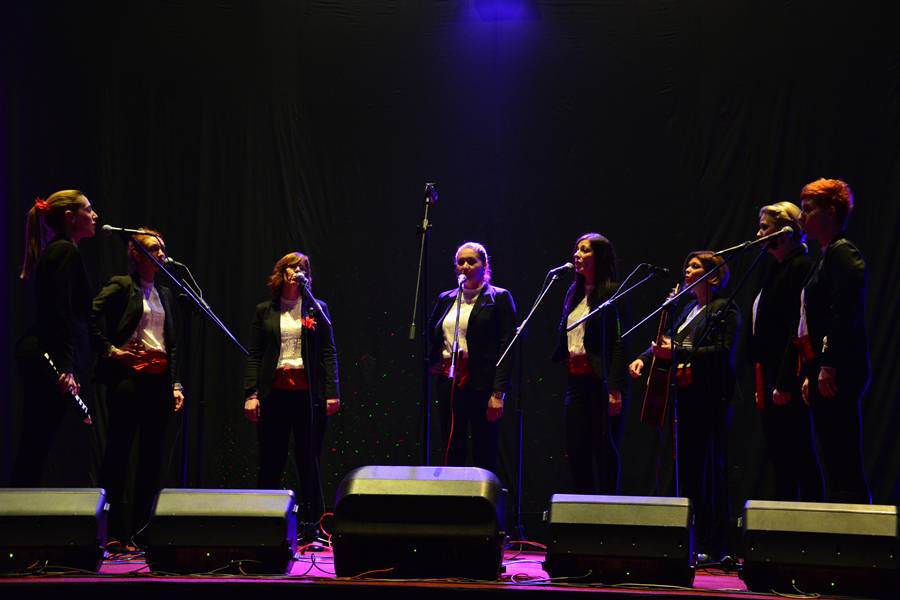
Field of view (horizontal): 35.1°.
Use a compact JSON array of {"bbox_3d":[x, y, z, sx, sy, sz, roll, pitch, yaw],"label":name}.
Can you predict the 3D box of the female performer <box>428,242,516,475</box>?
[{"bbox_3d":[0.129,0.517,7.826,0.490,1.670,0.320,-1,-6,19],"label":"female performer"}]

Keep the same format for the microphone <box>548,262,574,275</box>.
[{"bbox_3d":[0.579,-0.164,7.400,0.180,0.050,0.050,-16,6,-38],"label":"microphone"}]

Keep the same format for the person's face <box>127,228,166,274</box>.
[{"bbox_3d":[-1.597,-0.255,7.500,0.190,0.240,0.165,-2,-6,23],"label":"person's face"}]

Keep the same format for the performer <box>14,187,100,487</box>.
[{"bbox_3d":[-1.837,0.359,6.598,0.380,1.710,0.460,1,-6,-12],"label":"performer"}]

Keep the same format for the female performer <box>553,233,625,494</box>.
[{"bbox_3d":[0.741,0.489,7.641,0.290,1.690,0.440,6,-8,-43],"label":"female performer"}]

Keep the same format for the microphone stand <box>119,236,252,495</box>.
[{"bbox_3d":[-1.261,0.483,6.870,0.620,1.540,0.550,0,-5,0],"label":"microphone stand"}]

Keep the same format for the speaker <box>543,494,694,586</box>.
[{"bbox_3d":[0.680,0.961,5.751,0.620,0.355,0.420,0,-6,6],"label":"speaker"}]

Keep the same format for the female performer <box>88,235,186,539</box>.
[{"bbox_3d":[-1.629,0.473,7.557,0.500,1.680,0.320,5,-7,-38],"label":"female performer"}]

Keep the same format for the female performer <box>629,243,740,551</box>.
[{"bbox_3d":[1.218,0.522,7.403,0.450,1.600,0.500,5,-7,-40],"label":"female performer"}]

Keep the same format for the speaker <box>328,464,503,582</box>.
[{"bbox_3d":[-0.126,0.992,6.401,0.700,0.460,0.450,0,-5,9],"label":"speaker"}]

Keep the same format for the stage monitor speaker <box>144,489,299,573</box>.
[{"bbox_3d":[-0.990,0.994,6.149,0.630,0.360,0.430,1,-6,-5],"label":"stage monitor speaker"}]

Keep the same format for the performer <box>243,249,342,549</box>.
[{"bbox_3d":[-0.891,0.544,7.987,0.540,1.640,0.300,1,-6,-8],"label":"performer"}]

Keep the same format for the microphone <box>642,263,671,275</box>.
[{"bbox_3d":[1.043,-0.162,7.200,0.180,0.050,0.050,9,-9,-37],"label":"microphone"}]

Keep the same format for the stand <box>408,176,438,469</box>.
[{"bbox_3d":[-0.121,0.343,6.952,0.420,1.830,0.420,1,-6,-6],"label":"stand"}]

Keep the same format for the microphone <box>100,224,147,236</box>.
[{"bbox_3d":[-1.519,-0.324,6.650,0.200,0.055,0.052,7,-5,6],"label":"microphone"}]

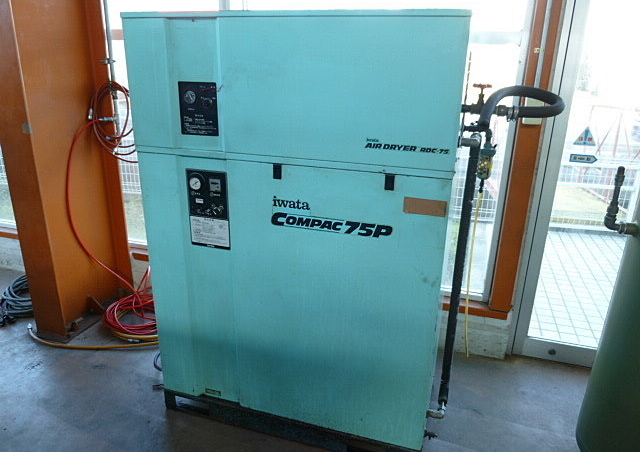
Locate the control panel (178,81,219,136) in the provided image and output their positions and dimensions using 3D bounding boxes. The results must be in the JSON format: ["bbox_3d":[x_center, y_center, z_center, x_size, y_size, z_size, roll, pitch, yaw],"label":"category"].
[{"bbox_3d":[-0.432,-0.423,1.672,0.152,0.186,0.020,7,20,16],"label":"control panel"}]

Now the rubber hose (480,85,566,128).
[{"bbox_3d":[0.699,-0.418,1.606,0.267,0.136,0.160,7,20,16],"label":"rubber hose"}]

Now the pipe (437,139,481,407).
[{"bbox_3d":[0.512,0.229,1.722,0.036,1.083,0.036,6,20,16],"label":"pipe"}]

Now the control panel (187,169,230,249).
[{"bbox_3d":[-0.426,-0.064,1.796,0.171,0.310,0.020,7,20,16],"label":"control panel"}]

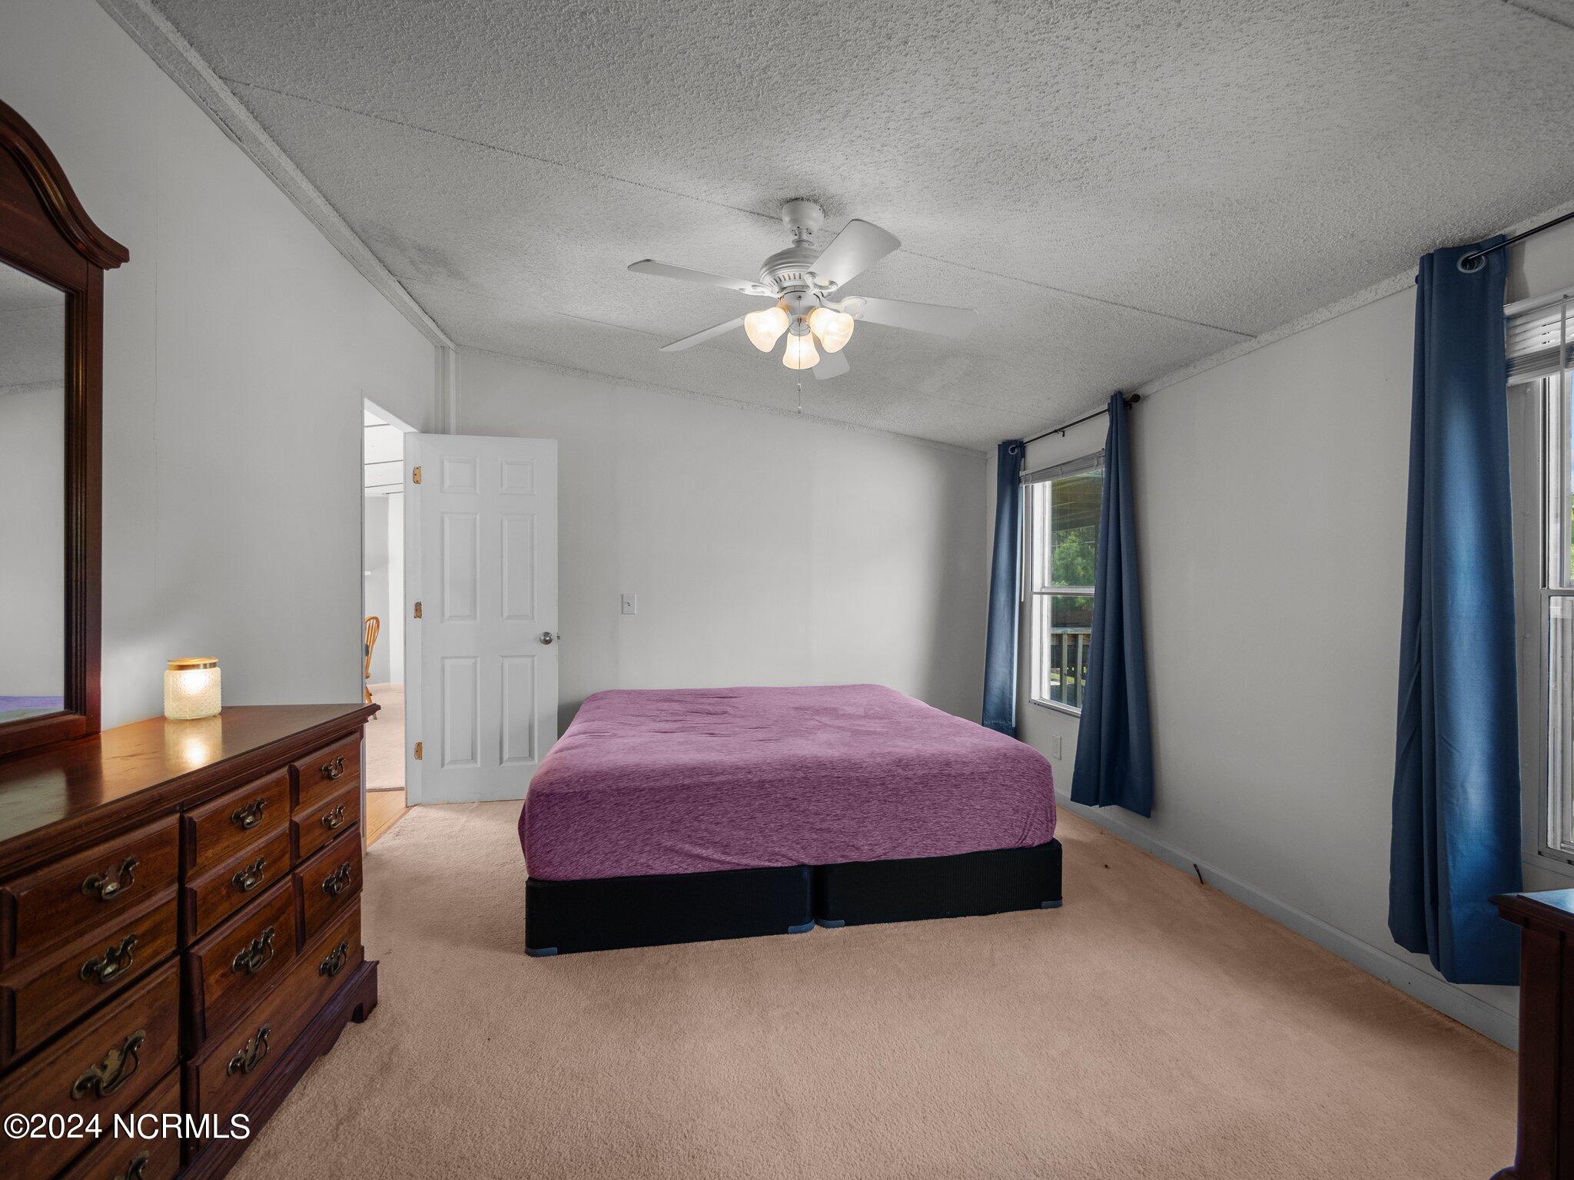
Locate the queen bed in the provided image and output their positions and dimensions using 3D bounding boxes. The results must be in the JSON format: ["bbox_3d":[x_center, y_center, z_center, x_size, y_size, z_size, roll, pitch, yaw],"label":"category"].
[{"bbox_3d":[-0.066,0.895,3.122,1.925,0.610,1.780,0,0,-10],"label":"queen bed"}]

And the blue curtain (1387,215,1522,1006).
[{"bbox_3d":[1.797,0.057,1.722,0.130,1.914,0.250,0,0,-12],"label":"blue curtain"}]

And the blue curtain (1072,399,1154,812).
[{"bbox_3d":[1.534,0.060,2.990,0.150,1.920,0.300,0,0,-12],"label":"blue curtain"}]

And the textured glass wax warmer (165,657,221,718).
[{"bbox_3d":[-1.629,0.266,1.747,0.116,0.150,0.116,0,0,-11],"label":"textured glass wax warmer"}]

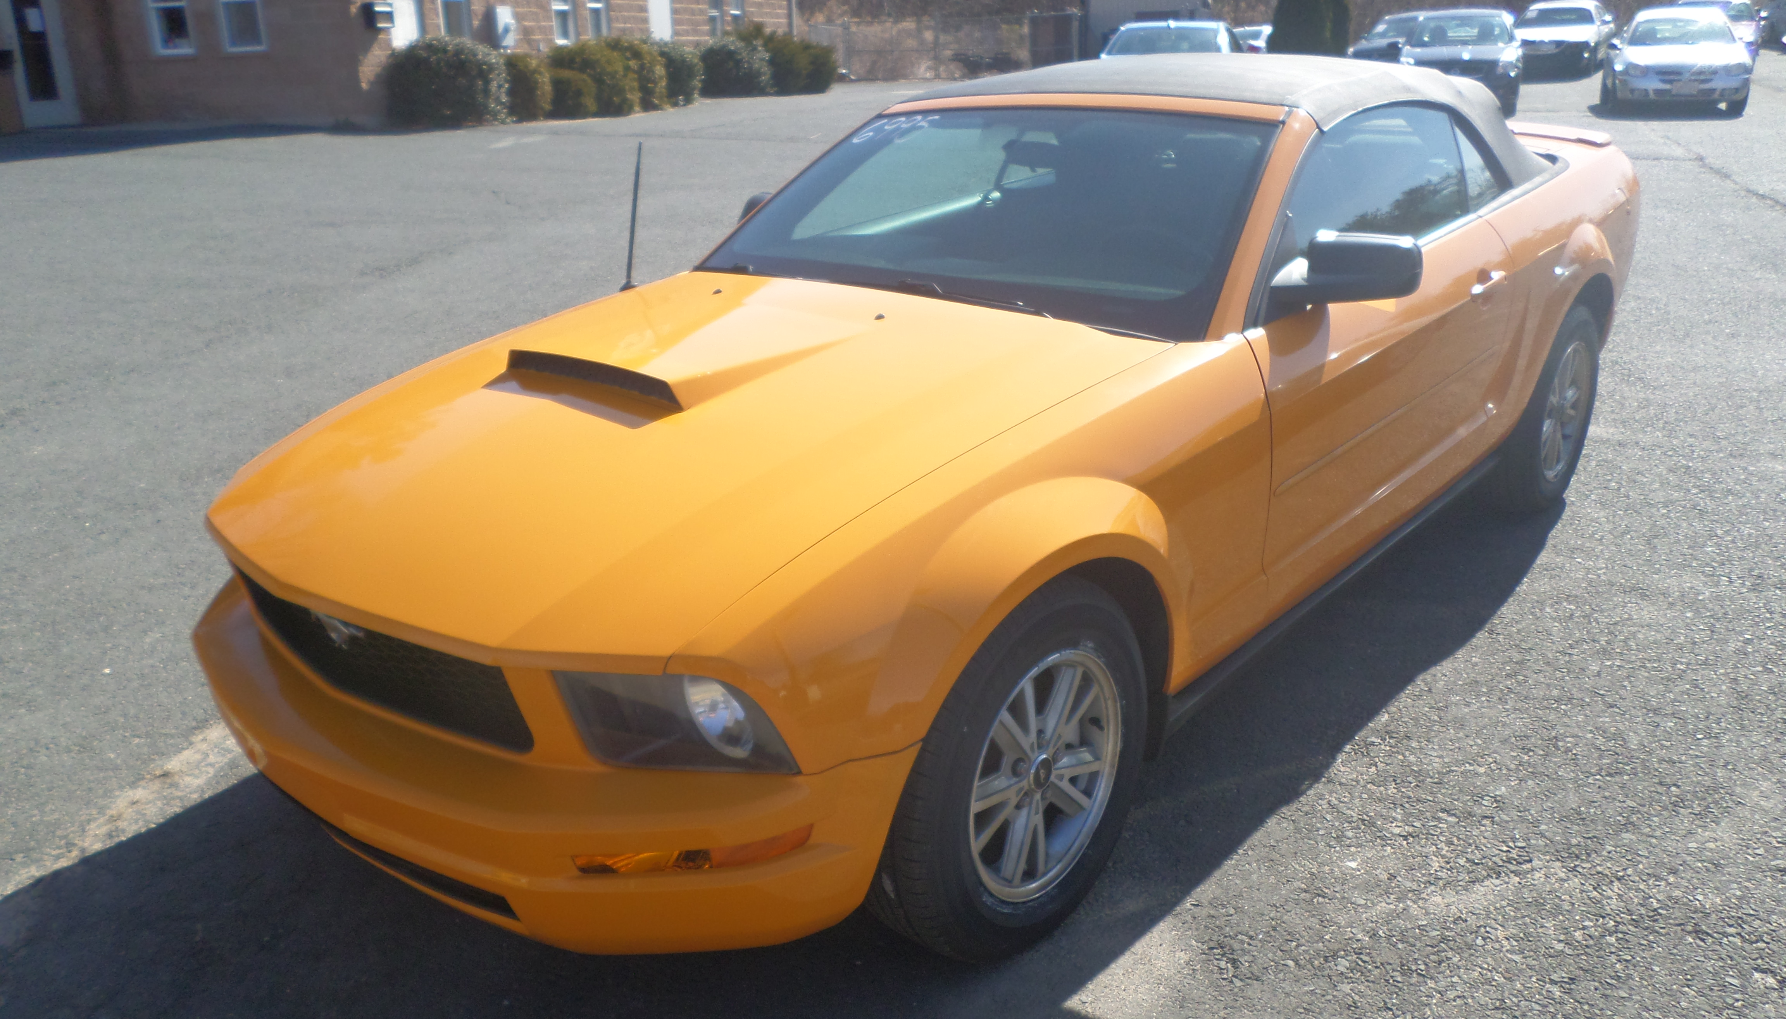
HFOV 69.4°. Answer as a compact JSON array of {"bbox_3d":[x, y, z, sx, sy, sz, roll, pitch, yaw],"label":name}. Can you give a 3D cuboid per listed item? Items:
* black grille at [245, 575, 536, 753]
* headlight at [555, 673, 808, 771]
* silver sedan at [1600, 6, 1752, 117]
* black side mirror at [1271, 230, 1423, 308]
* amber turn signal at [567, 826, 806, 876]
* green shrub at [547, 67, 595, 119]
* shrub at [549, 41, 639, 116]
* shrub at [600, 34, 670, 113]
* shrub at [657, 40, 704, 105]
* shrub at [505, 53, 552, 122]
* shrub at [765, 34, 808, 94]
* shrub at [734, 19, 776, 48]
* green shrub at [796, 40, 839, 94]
[{"bbox_3d":[-0.915,0.216,2.162,0.940,0.170,0.120,15,26,41],"label":"black grille"},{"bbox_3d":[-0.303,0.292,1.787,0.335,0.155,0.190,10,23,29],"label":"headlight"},{"bbox_3d":[12.060,-6.934,19.949,1.750,1.440,4.500,7,22,23],"label":"silver sedan"},{"bbox_3d":[0.931,-0.485,2.632,0.240,0.140,0.160,15,26,41],"label":"black side mirror"},{"bbox_3d":[-0.280,0.475,1.820,0.340,0.055,0.080,-5,20,-6],"label":"amber turn signal"},{"bbox_3d":[-4.827,-6.244,19.400,0.780,0.780,0.780,-2,20,0],"label":"green shrub"},{"bbox_3d":[-4.827,-6.953,20.800,1.400,1.160,1.350,-2,20,0],"label":"shrub"},{"bbox_3d":[-4.331,-7.336,21.700,1.150,1.220,1.150,-2,20,0],"label":"shrub"},{"bbox_3d":[-3.936,-7.910,23.400,1.000,1.080,1.000,-2,19,0],"label":"shrub"},{"bbox_3d":[-5.322,-6.087,18.600,0.900,0.940,0.900,-2,19,0],"label":"shrub"},{"bbox_3d":[-2.251,-9.372,27.200,1.000,1.250,1.000,-2,20,0],"label":"shrub"},{"bbox_3d":[-2.971,-9.689,27.600,1.150,1.450,1.150,-2,19,0],"label":"shrub"},{"bbox_3d":[-1.834,-10.304,30.000,1.100,1.150,1.100,-2,19,0],"label":"green shrub"}]

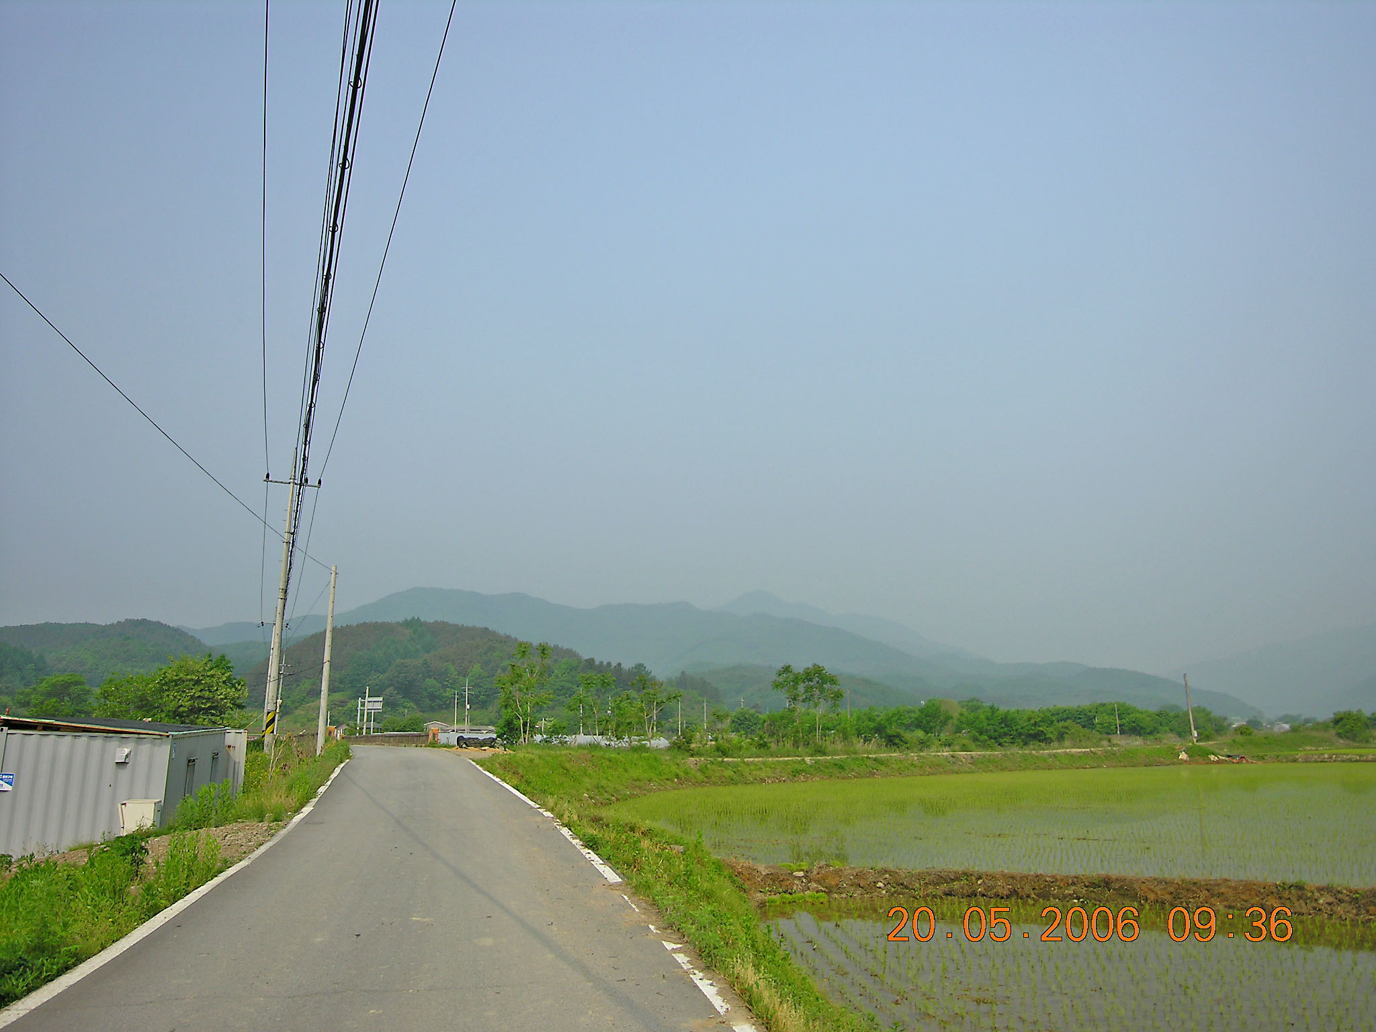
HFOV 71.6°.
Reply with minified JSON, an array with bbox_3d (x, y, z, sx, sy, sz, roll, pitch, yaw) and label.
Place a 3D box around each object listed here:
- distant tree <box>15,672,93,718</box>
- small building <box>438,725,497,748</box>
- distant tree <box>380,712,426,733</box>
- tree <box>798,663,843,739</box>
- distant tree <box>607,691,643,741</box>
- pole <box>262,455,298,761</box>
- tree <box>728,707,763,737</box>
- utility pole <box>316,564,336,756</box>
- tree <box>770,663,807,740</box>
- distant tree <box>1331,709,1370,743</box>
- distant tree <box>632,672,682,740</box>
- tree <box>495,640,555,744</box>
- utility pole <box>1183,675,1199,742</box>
[{"bbox_3d":[-50.683,15.588,76.434,6.030,5.990,5.730,8,-15,-32],"label":"distant tree"},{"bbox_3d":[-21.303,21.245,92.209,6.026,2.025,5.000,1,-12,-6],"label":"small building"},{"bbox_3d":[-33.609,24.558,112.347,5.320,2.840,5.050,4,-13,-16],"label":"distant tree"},{"bbox_3d":[9.578,13.719,69.677,3.380,5.740,3.210,-2,-12,8],"label":"tree"},{"bbox_3d":[-4.359,13.779,65.570,2.440,3.470,2.320,1,-12,-4],"label":"distant tree"},{"bbox_3d":[-16.500,3.337,38.772,0.360,12.310,0.360,5,-13,-23],"label":"pole"},{"bbox_3d":[5.354,19.148,88.301,3.283,2.917,3.283,-1,-12,3],"label":"tree"},{"bbox_3d":[-12.469,4.960,33.181,0.260,6.591,0.260,4,-13,-20],"label":"utility pole"},{"bbox_3d":[6.953,13.026,66.555,2.550,5.373,2.550,-1,-12,6],"label":"tree"},{"bbox_3d":[52.836,16.839,76.269,3.008,2.601,3.008,-8,-14,33],"label":"distant tree"},{"bbox_3d":[-2.028,12.072,60.442,3.133,4.274,3.133,0,-12,-2],"label":"distant tree"},{"bbox_3d":[-10.108,10.972,59.017,3.520,6.350,3.350,2,-12,-9],"label":"tree"},{"bbox_3d":[42.220,16.197,80.190,0.280,5.670,0.280,-9,-14,26],"label":"utility pole"}]

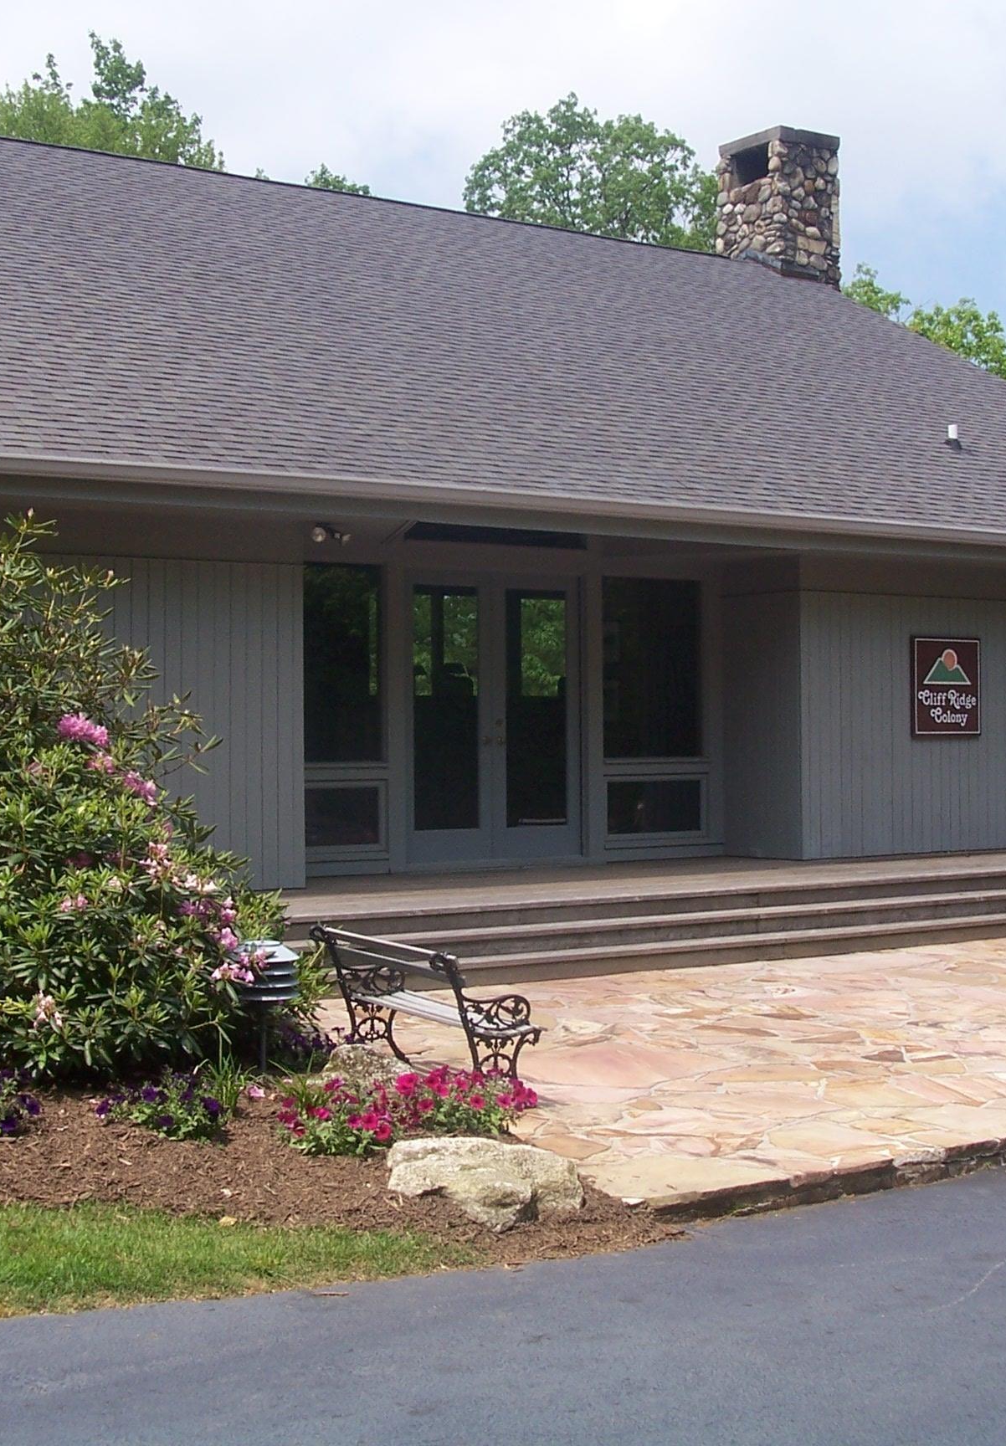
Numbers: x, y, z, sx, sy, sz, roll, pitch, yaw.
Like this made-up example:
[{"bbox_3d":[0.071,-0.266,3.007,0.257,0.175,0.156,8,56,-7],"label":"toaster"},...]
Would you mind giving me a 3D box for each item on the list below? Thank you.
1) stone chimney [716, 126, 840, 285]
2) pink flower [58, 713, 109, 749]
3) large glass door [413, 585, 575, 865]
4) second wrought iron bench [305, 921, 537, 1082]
[{"bbox_3d":[3.870,-7.054,27.084,1.123,2.160,1.318,0,0,-33],"label":"stone chimney"},{"bbox_3d":[-2.130,0.038,9.900,0.260,0.190,0.200,0,0,-12],"label":"pink flower"},{"bbox_3d":[-0.043,-0.029,16.760,1.782,2.414,0.090,0,0,-33],"label":"large glass door"},{"bbox_3d":[-0.351,1.266,8.536,0.520,0.700,1.380,0,0,-27],"label":"second wrought iron bench"}]

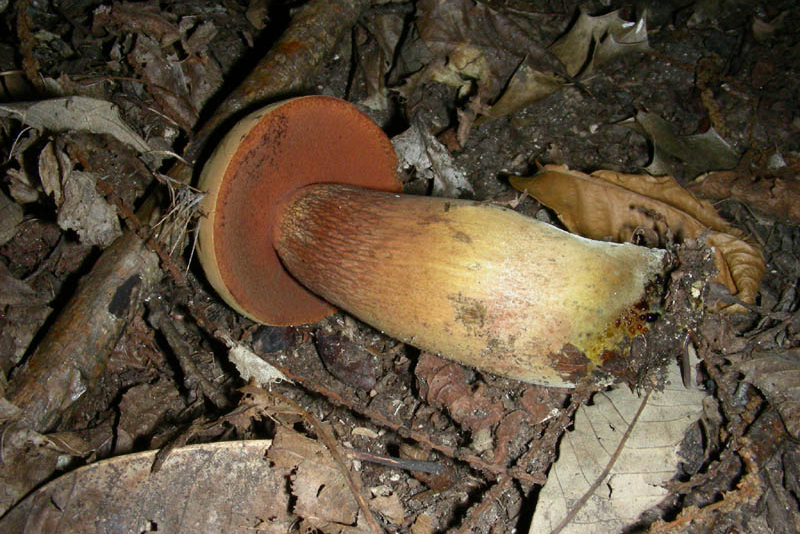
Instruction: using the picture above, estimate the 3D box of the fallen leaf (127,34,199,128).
[{"bbox_3d":[-0.127,-0.104,0.480,0.025,0.010,0.079,-28,61,-17],"label":"fallen leaf"}]

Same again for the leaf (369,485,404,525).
[{"bbox_3d":[-0.005,0.096,0.353,0.013,0.006,0.019,-40,65,-23],"label":"leaf"}]

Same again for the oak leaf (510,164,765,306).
[{"bbox_3d":[0.117,-0.026,0.422,0.131,0.022,0.056,28,61,17],"label":"oak leaf"}]

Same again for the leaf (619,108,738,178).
[{"bbox_3d":[0.141,-0.061,0.450,0.062,0.014,0.047,32,62,19],"label":"leaf"}]

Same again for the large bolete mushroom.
[{"bbox_3d":[0.012,-0.010,0.380,0.200,0.098,0.100,15,58,15],"label":"large bolete mushroom"}]

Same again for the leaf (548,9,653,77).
[{"bbox_3d":[0.112,-0.131,0.495,0.072,0.014,0.045,-22,60,-13],"label":"leaf"}]

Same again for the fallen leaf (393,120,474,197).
[{"bbox_3d":[0.014,-0.053,0.447,0.029,0.011,0.055,-23,60,-14],"label":"fallen leaf"}]

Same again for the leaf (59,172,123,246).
[{"bbox_3d":[-0.154,-0.028,0.432,0.029,0.009,0.054,-24,60,-15],"label":"leaf"}]

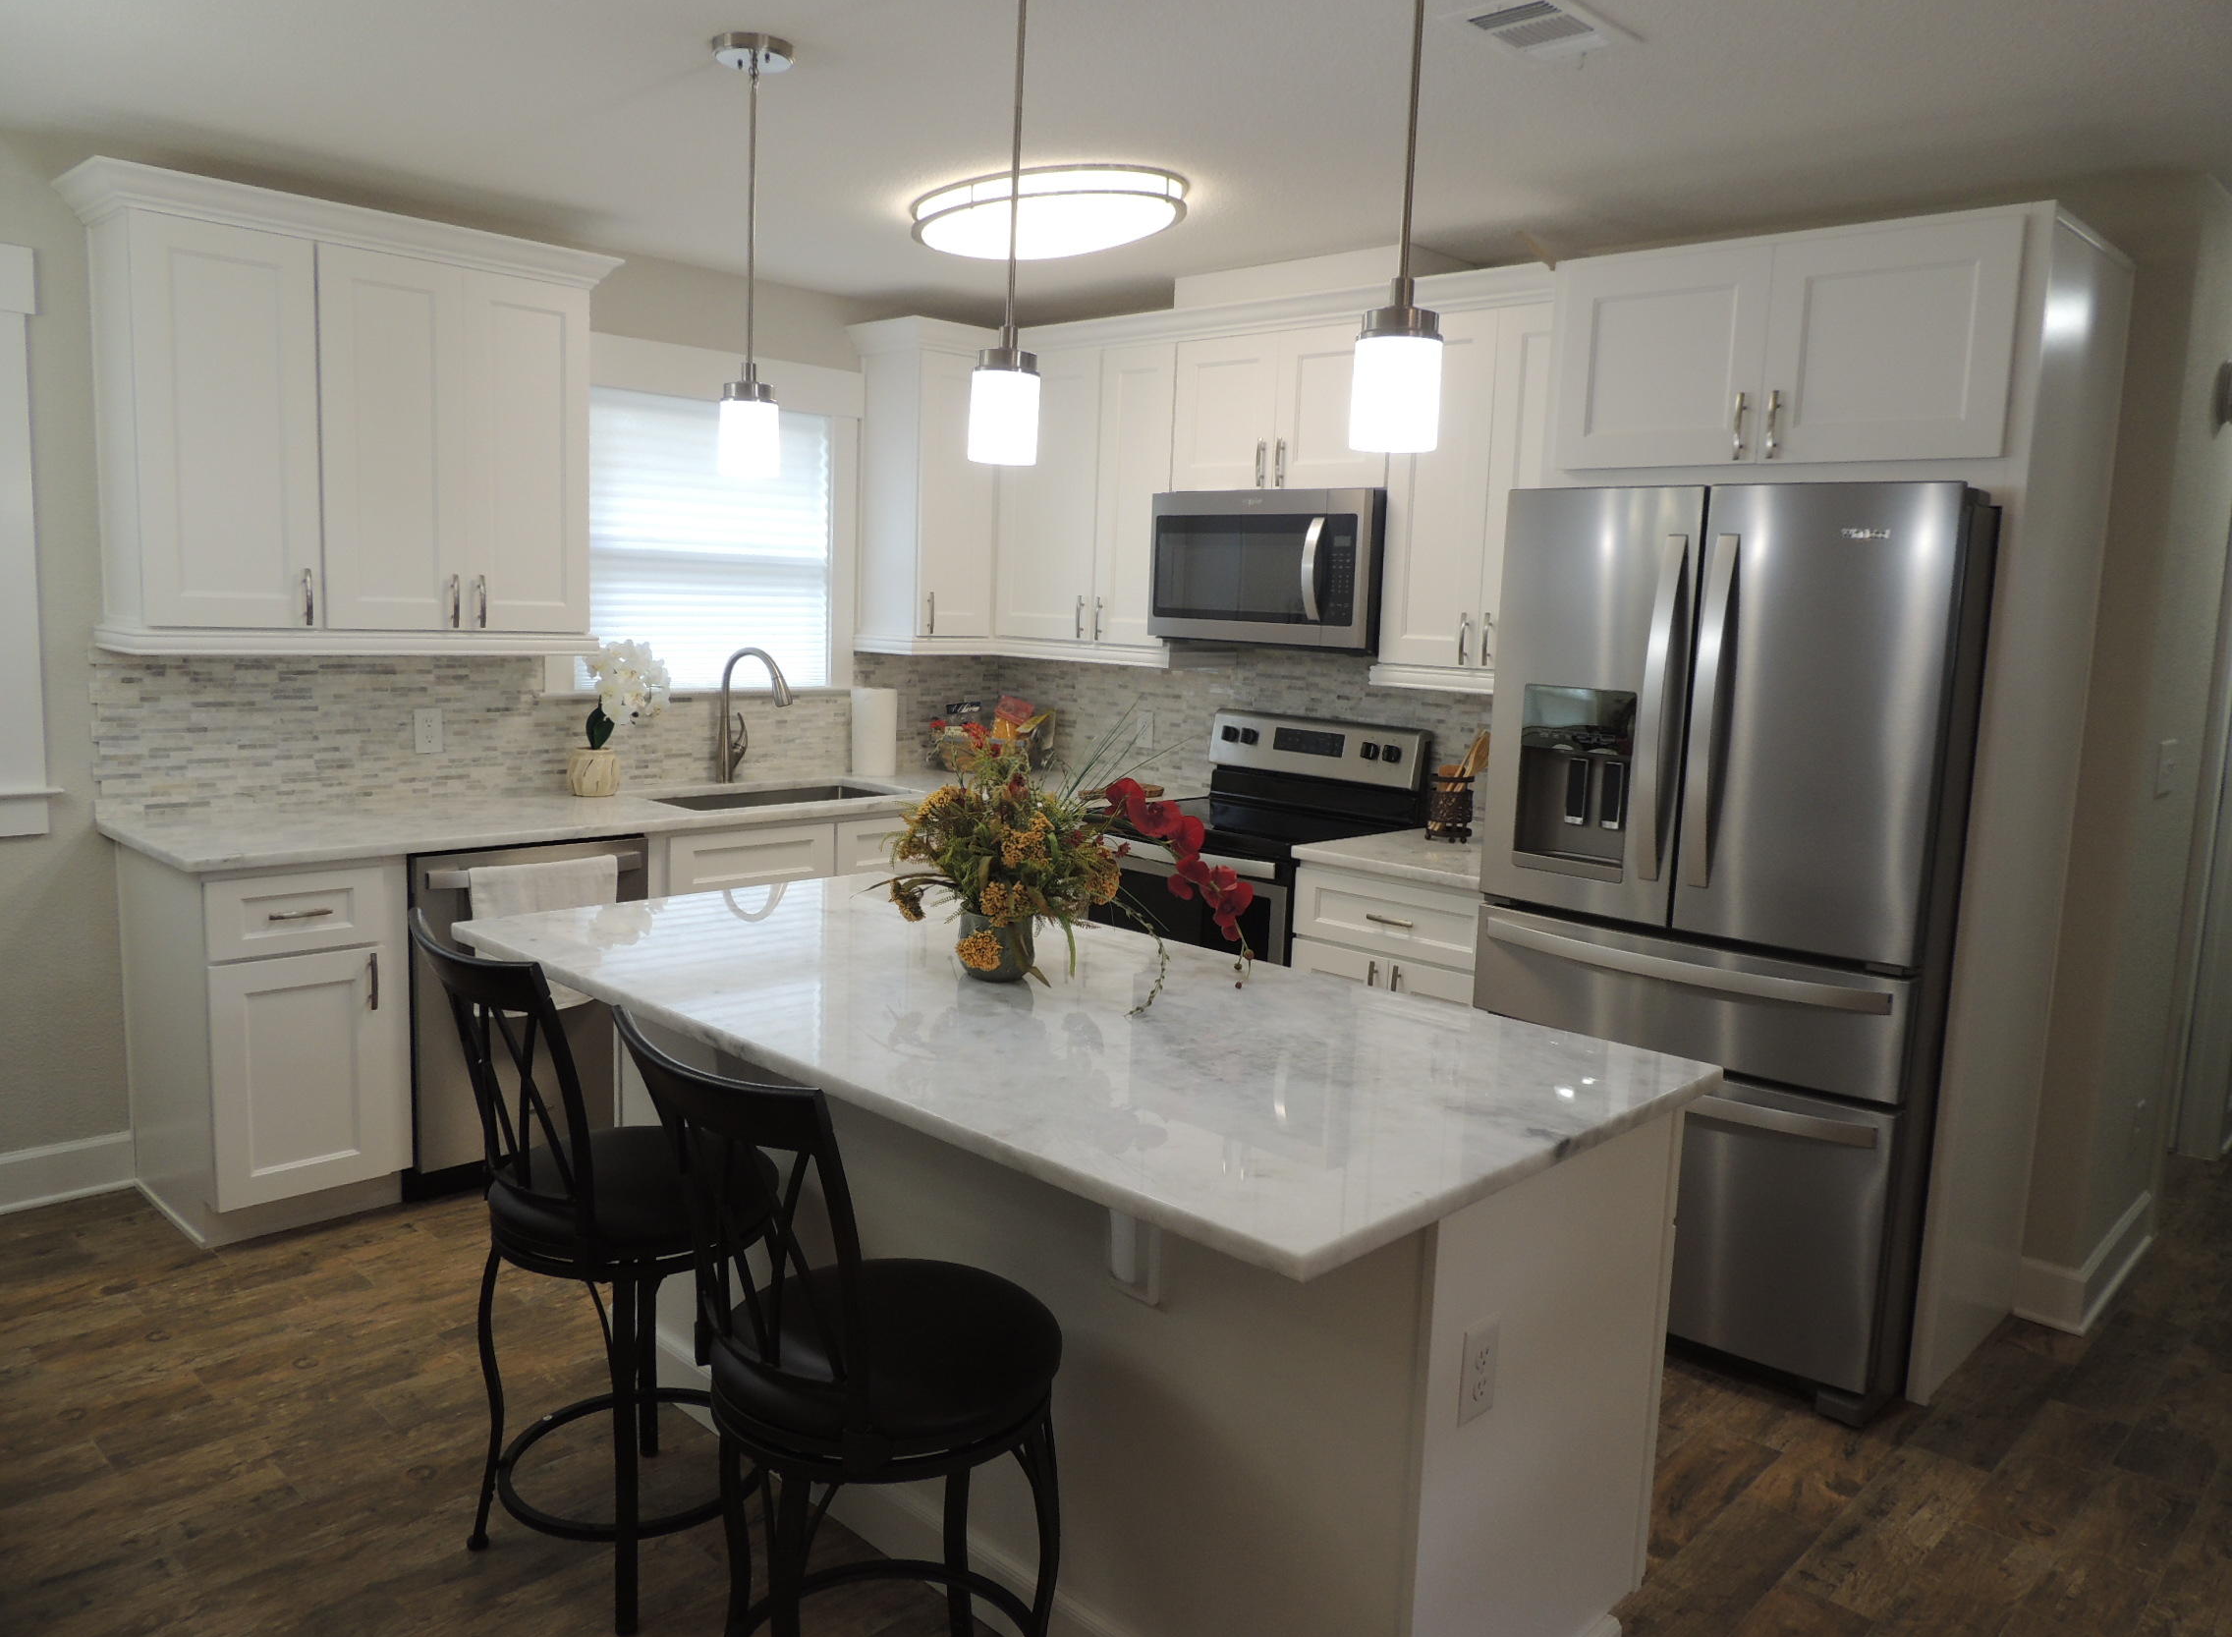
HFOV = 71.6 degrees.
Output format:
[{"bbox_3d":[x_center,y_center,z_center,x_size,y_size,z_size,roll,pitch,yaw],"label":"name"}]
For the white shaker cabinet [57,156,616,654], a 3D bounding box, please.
[{"bbox_3d":[-1.868,-0.935,3.856,0.380,1.039,1.185,10,11,43],"label":"white shaker cabinet"}]

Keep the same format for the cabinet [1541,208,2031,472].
[{"bbox_3d":[1.503,-0.939,3.300,0.939,0.455,0.625,10,11,43],"label":"cabinet"}]

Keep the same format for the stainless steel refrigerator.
[{"bbox_3d":[1.380,0.204,3.395,0.905,1.780,0.800,10,11,43],"label":"stainless steel refrigerator"}]

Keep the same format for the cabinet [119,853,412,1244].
[{"bbox_3d":[-2.021,0.486,3.689,0.627,0.872,0.419,10,11,43],"label":"cabinet"}]

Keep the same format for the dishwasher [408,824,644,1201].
[{"bbox_3d":[-1.653,0.458,4.068,0.640,0.865,0.607,10,11,43],"label":"dishwasher"}]

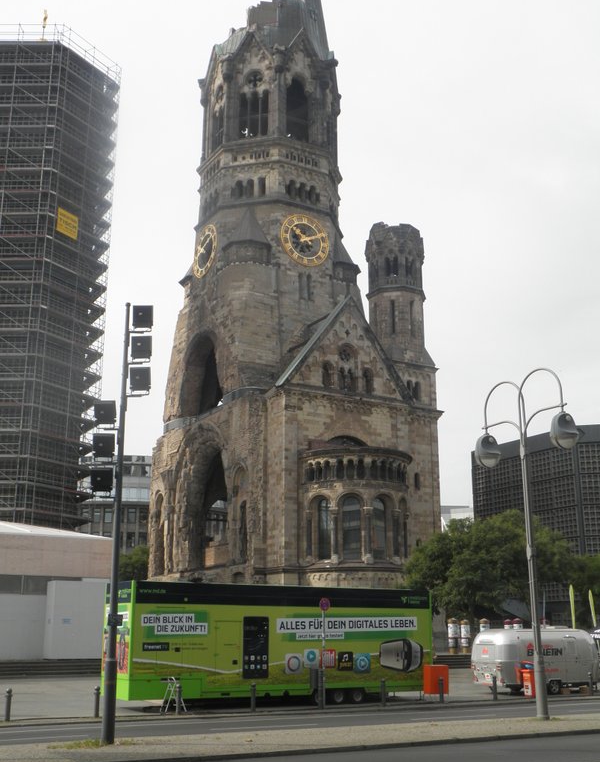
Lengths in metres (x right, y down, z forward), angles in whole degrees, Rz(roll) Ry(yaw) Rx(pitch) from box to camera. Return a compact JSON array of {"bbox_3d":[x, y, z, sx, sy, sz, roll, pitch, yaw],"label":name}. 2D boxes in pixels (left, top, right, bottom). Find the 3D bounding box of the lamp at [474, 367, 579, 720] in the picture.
[{"bbox_3d":[6.830,4.595,27.906,0.800,10.150,4.100,9,-18,-29],"label":"lamp"}]

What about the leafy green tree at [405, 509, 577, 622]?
[{"bbox_3d":[13.275,13.817,65.693,11.800,9.800,11.500,0,-15,0],"label":"leafy green tree"}]

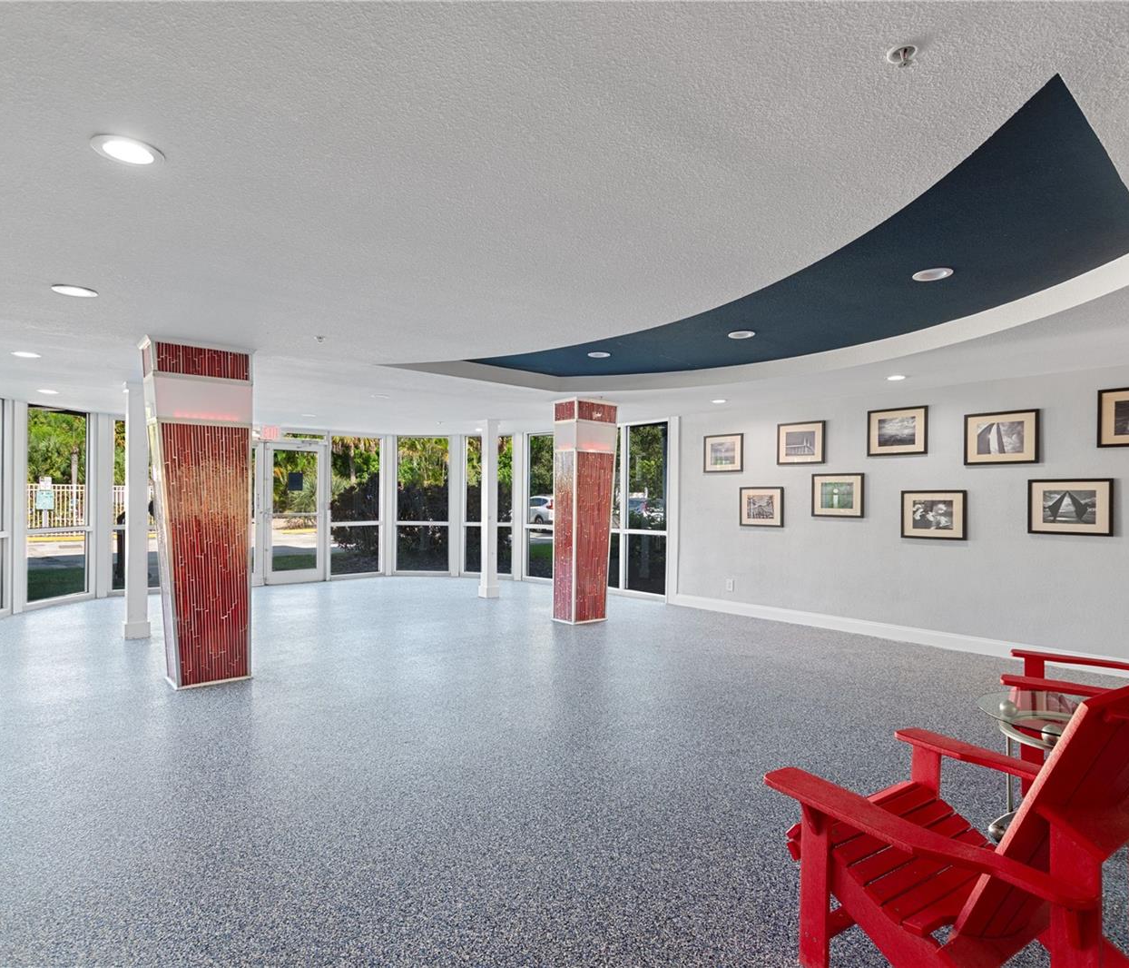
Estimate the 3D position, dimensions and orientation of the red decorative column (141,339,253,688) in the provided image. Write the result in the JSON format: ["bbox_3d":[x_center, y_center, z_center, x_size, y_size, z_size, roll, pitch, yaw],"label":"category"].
[{"bbox_3d":[-2.670,0.220,4.425,0.660,2.420,0.420,2,-1,-40],"label":"red decorative column"}]

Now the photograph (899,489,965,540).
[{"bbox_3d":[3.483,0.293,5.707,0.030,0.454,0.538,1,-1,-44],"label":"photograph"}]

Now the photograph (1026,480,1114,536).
[{"bbox_3d":[4.173,0.191,4.999,0.030,0.475,0.547,2,-1,-43],"label":"photograph"}]

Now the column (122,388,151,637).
[{"bbox_3d":[-4.149,0.258,5.885,0.180,2.440,0.180,1,-1,-44],"label":"column"}]

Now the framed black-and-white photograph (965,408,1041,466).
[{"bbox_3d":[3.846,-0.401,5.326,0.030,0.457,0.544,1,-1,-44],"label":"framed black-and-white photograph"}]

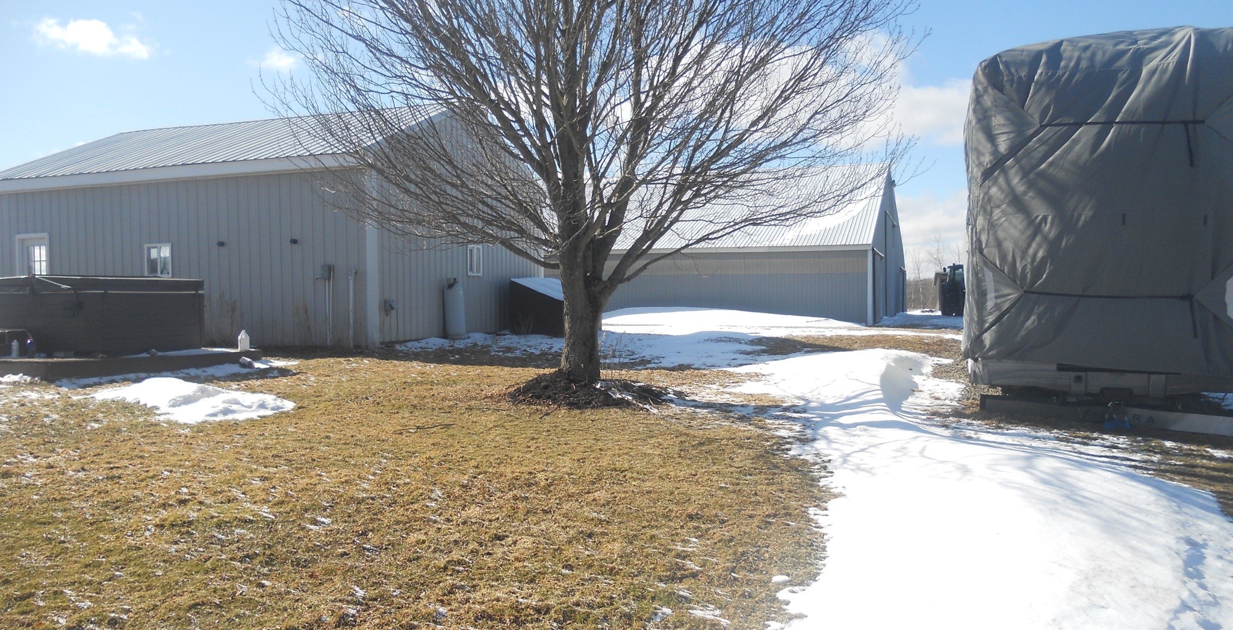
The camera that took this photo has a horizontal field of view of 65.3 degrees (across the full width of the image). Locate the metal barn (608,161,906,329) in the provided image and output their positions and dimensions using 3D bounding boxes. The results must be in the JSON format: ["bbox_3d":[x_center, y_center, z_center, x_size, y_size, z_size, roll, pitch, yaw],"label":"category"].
[{"bbox_3d":[5.251,-4.650,67.539,27.000,10.100,25.000,0,1,20],"label":"metal barn"}]

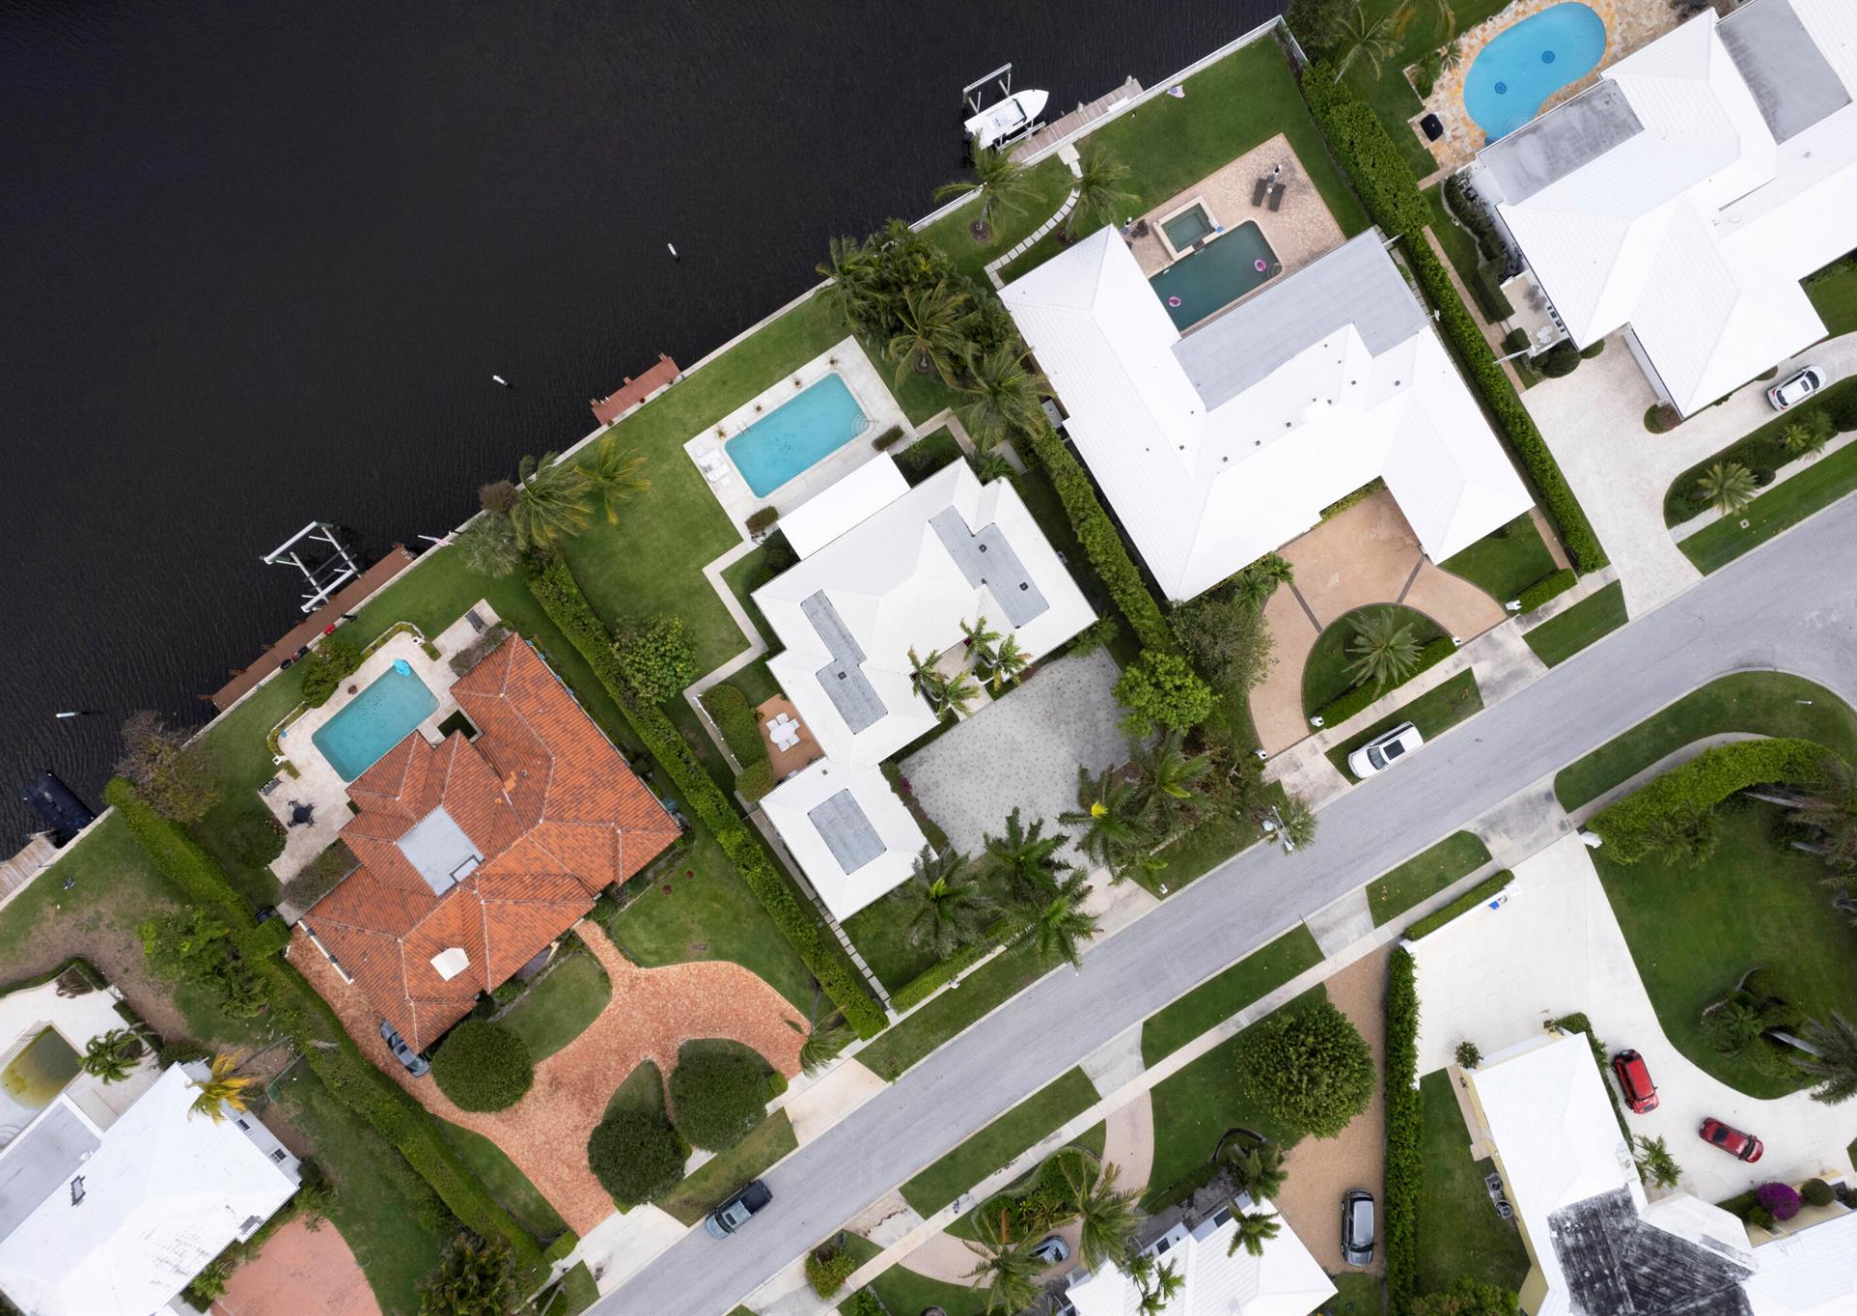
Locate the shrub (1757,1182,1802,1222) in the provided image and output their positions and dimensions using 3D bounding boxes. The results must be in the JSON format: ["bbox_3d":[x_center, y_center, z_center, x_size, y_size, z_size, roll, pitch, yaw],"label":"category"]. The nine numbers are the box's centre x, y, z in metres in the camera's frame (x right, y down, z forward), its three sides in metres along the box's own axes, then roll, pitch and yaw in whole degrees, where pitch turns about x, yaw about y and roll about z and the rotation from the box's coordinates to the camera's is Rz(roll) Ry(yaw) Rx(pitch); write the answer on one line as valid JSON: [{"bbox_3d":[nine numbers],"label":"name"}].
[{"bbox_3d":[61.706,39.385,87.622,2.900,2.200,2.900,0,90,0],"label":"shrub"}]

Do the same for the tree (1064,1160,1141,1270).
[{"bbox_3d":[11.700,37.300,83.800,5.400,7.400,7.000,0,90,0],"label":"tree"}]

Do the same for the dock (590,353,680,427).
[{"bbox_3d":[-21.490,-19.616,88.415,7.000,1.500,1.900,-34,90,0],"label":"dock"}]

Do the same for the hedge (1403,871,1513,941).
[{"bbox_3d":[36.733,17.099,83.897,8.230,1.200,1.070,-29,91,0],"label":"hedge"}]

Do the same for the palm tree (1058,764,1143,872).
[{"bbox_3d":[11.580,10.860,83.600,6.200,8.800,6.600,0,90,0],"label":"palm tree"}]

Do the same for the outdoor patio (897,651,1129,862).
[{"bbox_3d":[7.370,6.920,88.000,16.900,0.150,8.500,-31,90,0],"label":"outdoor patio"}]

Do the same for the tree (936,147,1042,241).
[{"bbox_3d":[4.000,-31.100,82.900,6.700,9.000,5.900,0,90,0],"label":"tree"}]

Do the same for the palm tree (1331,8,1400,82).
[{"bbox_3d":[28.328,-39.787,80.156,4.410,6.500,4.810,0,91,0],"label":"palm tree"}]

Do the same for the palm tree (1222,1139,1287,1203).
[{"bbox_3d":[22.861,36.004,85.708,4.100,5.800,4.100,0,90,0],"label":"palm tree"}]

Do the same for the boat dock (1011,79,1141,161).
[{"bbox_3d":[10.670,-39.070,88.500,11.100,0.900,1.400,-30,90,0],"label":"boat dock"}]

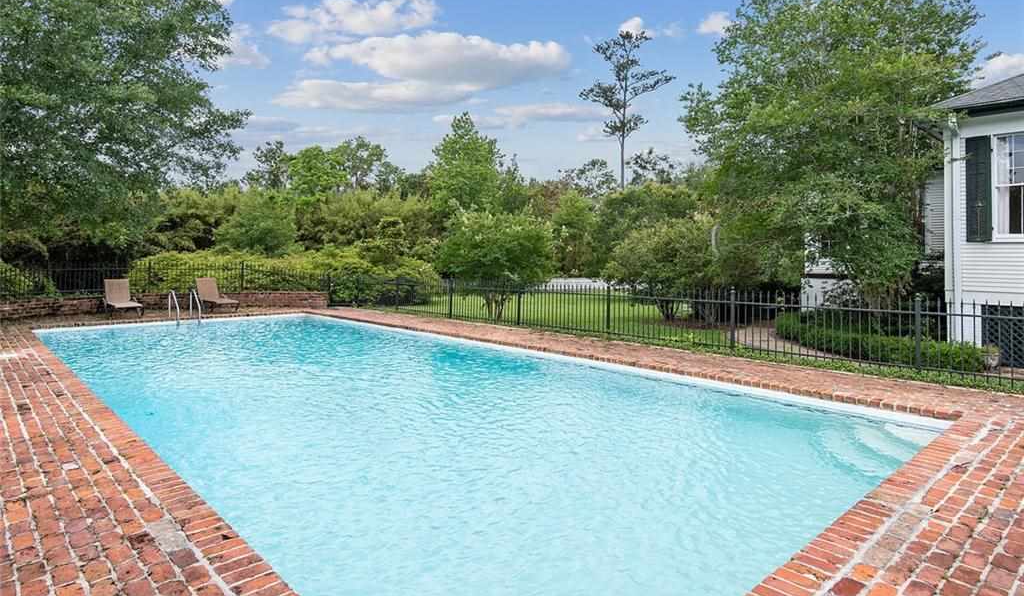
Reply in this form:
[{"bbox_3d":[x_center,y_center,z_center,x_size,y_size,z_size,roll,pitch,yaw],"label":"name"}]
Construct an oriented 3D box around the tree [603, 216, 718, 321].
[{"bbox_3d":[4.021,-0.799,15.400,3.140,2.870,3.140,0,3,0],"label":"tree"}]

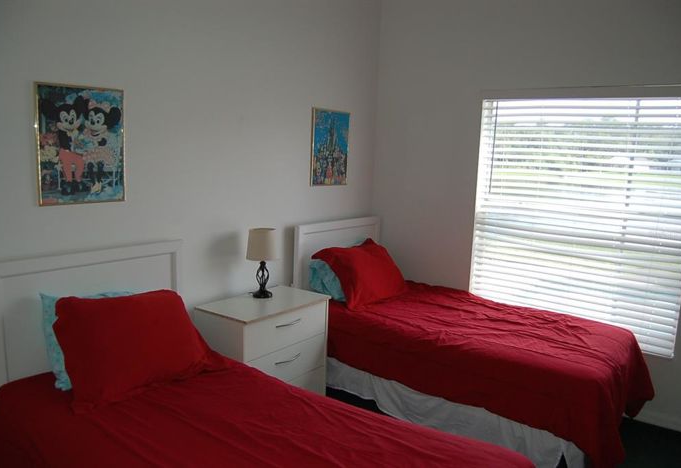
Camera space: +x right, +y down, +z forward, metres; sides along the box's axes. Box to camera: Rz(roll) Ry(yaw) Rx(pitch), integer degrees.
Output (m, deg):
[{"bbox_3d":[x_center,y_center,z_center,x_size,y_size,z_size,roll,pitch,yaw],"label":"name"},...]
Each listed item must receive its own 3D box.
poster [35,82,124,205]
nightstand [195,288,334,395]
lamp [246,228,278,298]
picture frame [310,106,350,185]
[{"bbox_3d":[-1.185,-0.405,2.427,0.021,0.532,0.402,9,11,37],"label":"poster"},{"bbox_3d":[-0.460,0.744,3.227,0.438,0.679,0.700,9,11,37],"label":"nightstand"},{"bbox_3d":[-0.480,0.184,3.282,0.195,0.409,0.195,2,9,0],"label":"lamp"},{"bbox_3d":[-0.075,-0.620,3.823,0.021,0.537,0.416,9,11,37],"label":"picture frame"}]

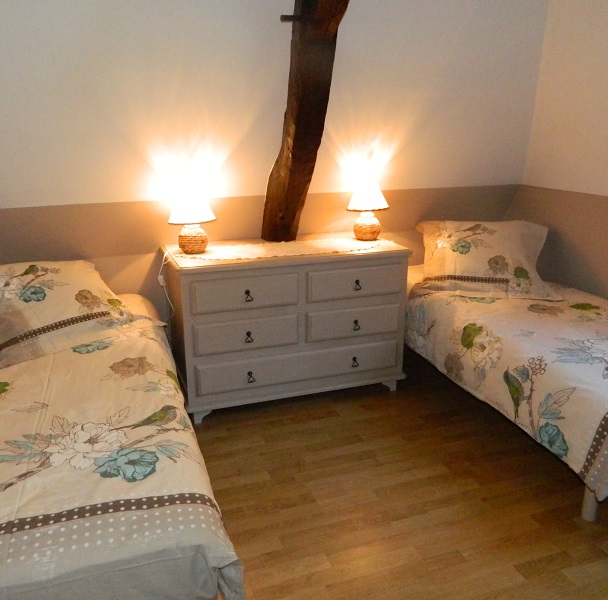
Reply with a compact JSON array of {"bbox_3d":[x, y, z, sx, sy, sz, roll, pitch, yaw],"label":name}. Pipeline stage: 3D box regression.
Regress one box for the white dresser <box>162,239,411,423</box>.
[{"bbox_3d":[-0.092,0.105,3.000,1.150,0.755,0.529,-6,17,-19],"label":"white dresser"}]

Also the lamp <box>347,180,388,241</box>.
[{"bbox_3d":[0.350,-0.481,3.105,0.231,0.310,0.231,0,16,0],"label":"lamp"}]

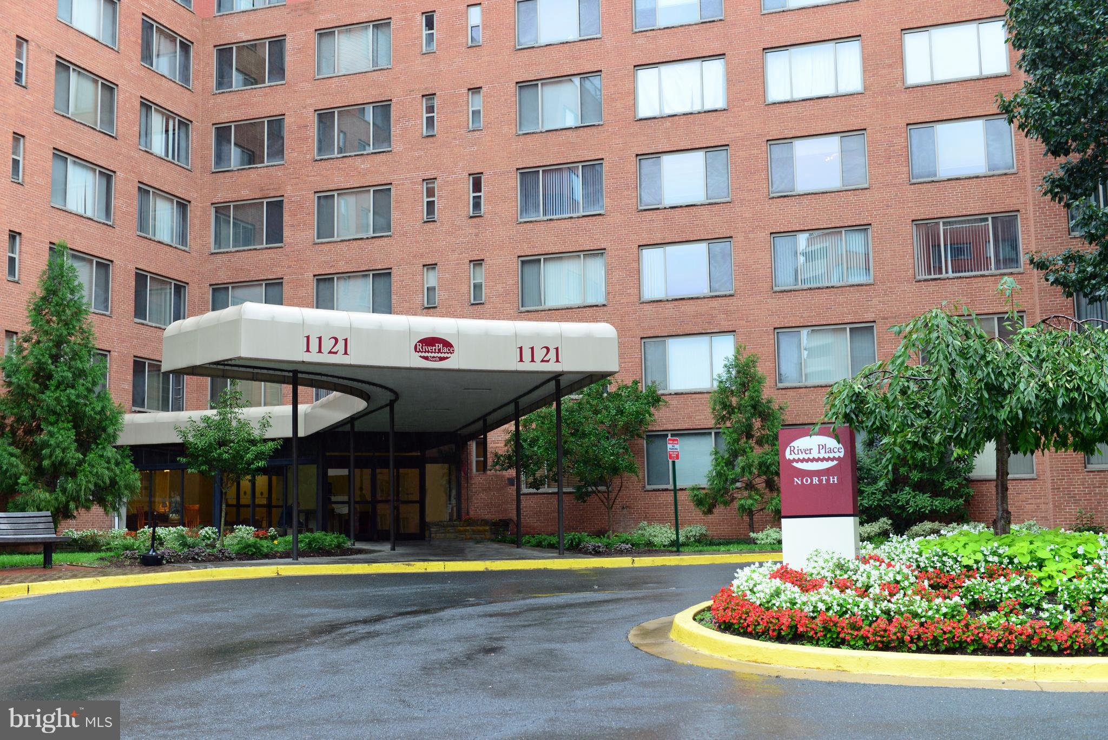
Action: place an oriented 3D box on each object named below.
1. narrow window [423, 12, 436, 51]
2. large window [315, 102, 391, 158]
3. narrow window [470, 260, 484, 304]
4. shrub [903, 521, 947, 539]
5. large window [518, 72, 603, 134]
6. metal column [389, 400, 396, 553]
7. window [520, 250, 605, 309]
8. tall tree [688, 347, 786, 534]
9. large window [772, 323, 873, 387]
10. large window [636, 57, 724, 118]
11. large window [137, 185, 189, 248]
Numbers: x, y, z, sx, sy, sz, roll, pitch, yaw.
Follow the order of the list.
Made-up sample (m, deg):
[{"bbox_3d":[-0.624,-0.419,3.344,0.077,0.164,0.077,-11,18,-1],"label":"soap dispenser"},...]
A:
[{"bbox_3d":[-3.874,-10.542,40.472,0.432,1.255,0.130,-4,-8,19],"label":"narrow window"},{"bbox_3d":[-6.323,-7.570,40.936,2.631,1.571,0.130,-4,-8,19],"label":"large window"},{"bbox_3d":[-2.317,-2.653,39.085,0.440,1.280,0.130,-4,-8,18],"label":"narrow window"},{"bbox_3d":[8.702,3.784,30.300,0.952,0.528,0.900,-1,-8,0],"label":"shrub"},{"bbox_3d":[0.160,-7.957,38.737,2.654,1.517,0.120,-4,-8,18],"label":"large window"},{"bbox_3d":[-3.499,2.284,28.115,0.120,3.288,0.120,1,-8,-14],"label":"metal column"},{"bbox_3d":[0.241,-2.651,38.209,2.660,1.570,0.140,-4,-8,18],"label":"window"},{"bbox_3d":[4.722,1.946,33.829,2.602,5.147,2.400,-1,-7,0],"label":"tall tree"},{"bbox_3d":[7.430,-0.396,35.297,2.670,1.517,0.120,-4,-8,18],"label":"large window"},{"bbox_3d":[3.677,-8.222,37.726,2.660,1.570,0.140,-4,-8,18],"label":"large window"},{"bbox_3d":[-12.405,-4.814,41.058,0.150,1.640,2.720,-4,-8,19],"label":"large window"}]

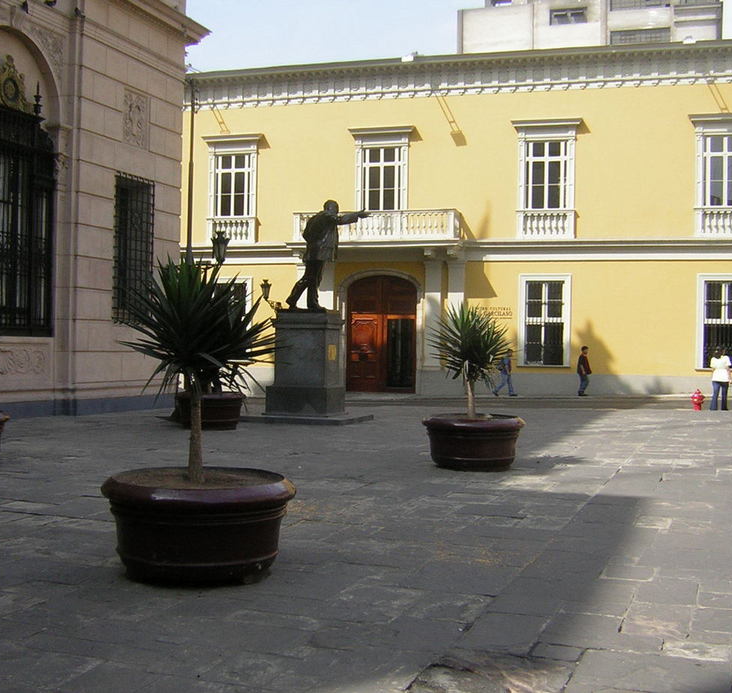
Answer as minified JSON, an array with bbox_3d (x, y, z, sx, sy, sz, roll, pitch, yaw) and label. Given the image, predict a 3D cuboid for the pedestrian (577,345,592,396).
[{"bbox_3d":[7.140,0.810,31.400,0.420,1.634,0.480,1,0,21],"label":"pedestrian"}]

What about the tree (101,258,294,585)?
[{"bbox_3d":[-1.134,0.451,6.608,1.340,2.111,1.340,1,0,0],"label":"tree"}]

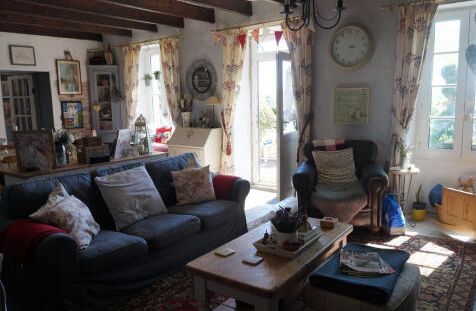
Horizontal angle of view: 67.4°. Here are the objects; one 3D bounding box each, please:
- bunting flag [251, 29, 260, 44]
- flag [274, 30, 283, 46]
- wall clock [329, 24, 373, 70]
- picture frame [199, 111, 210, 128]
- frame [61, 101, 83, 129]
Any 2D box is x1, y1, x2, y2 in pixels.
[{"bbox_3d":[0.247,-1.663,4.988,0.130,0.190,0.012,6,13,36],"label":"bunting flag"},{"bbox_3d":[0.547,-1.574,4.781,0.130,0.215,0.012,6,13,36],"label":"flag"},{"bbox_3d":[1.365,-1.326,4.342,0.525,0.525,0.060,6,13,36],"label":"wall clock"},{"bbox_3d":[-0.544,-0.569,5.800,0.170,0.252,0.120,6,13,36],"label":"picture frame"},{"bbox_3d":[-3.143,-0.760,6.771,0.025,0.508,0.385,6,13,36],"label":"frame"}]

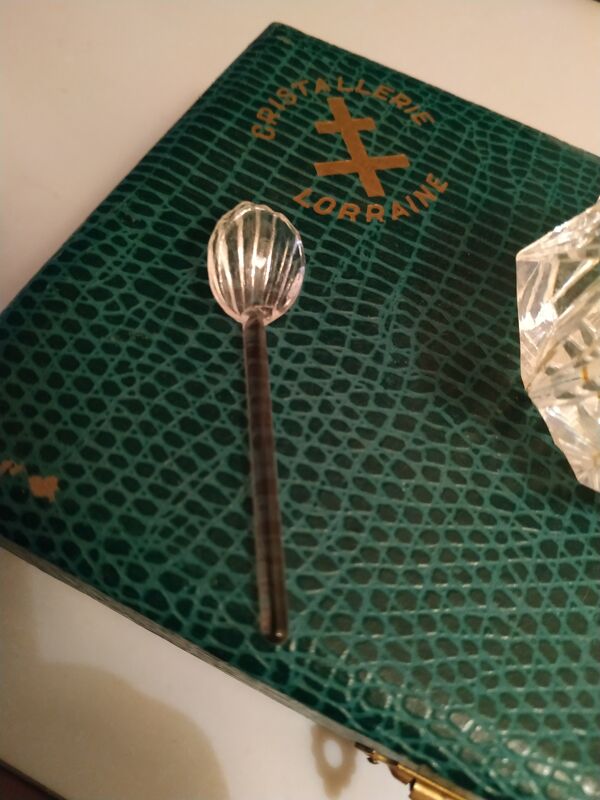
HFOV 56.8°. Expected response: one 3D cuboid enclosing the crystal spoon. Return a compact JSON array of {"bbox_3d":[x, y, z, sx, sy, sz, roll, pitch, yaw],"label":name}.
[{"bbox_3d":[-0.006,-0.001,0.099,0.019,0.011,0.080,-2,64,-8],"label":"crystal spoon"}]

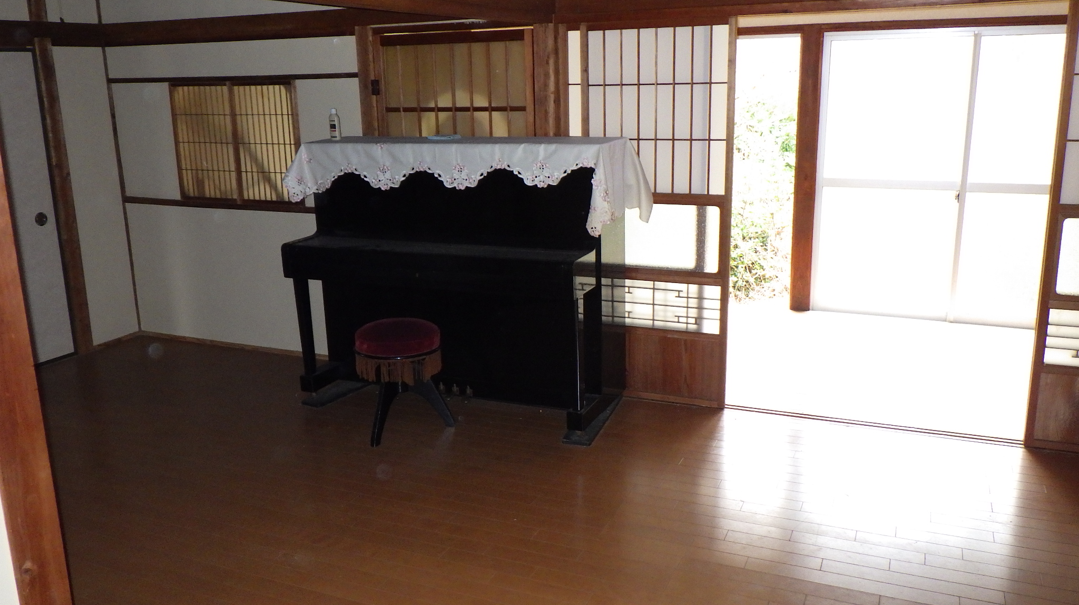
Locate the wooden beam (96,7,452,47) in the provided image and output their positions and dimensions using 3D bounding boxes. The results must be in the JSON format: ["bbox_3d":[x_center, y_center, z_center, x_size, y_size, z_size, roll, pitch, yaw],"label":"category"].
[{"bbox_3d":[-1.330,-1.445,4.555,2.640,0.132,0.065,5,16,23],"label":"wooden beam"}]

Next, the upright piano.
[{"bbox_3d":[-0.376,-0.118,4.081,1.470,1.246,0.670,5,16,22],"label":"upright piano"}]

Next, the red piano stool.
[{"bbox_3d":[-0.619,0.347,3.875,0.400,0.460,0.400,-1,14,0],"label":"red piano stool"}]

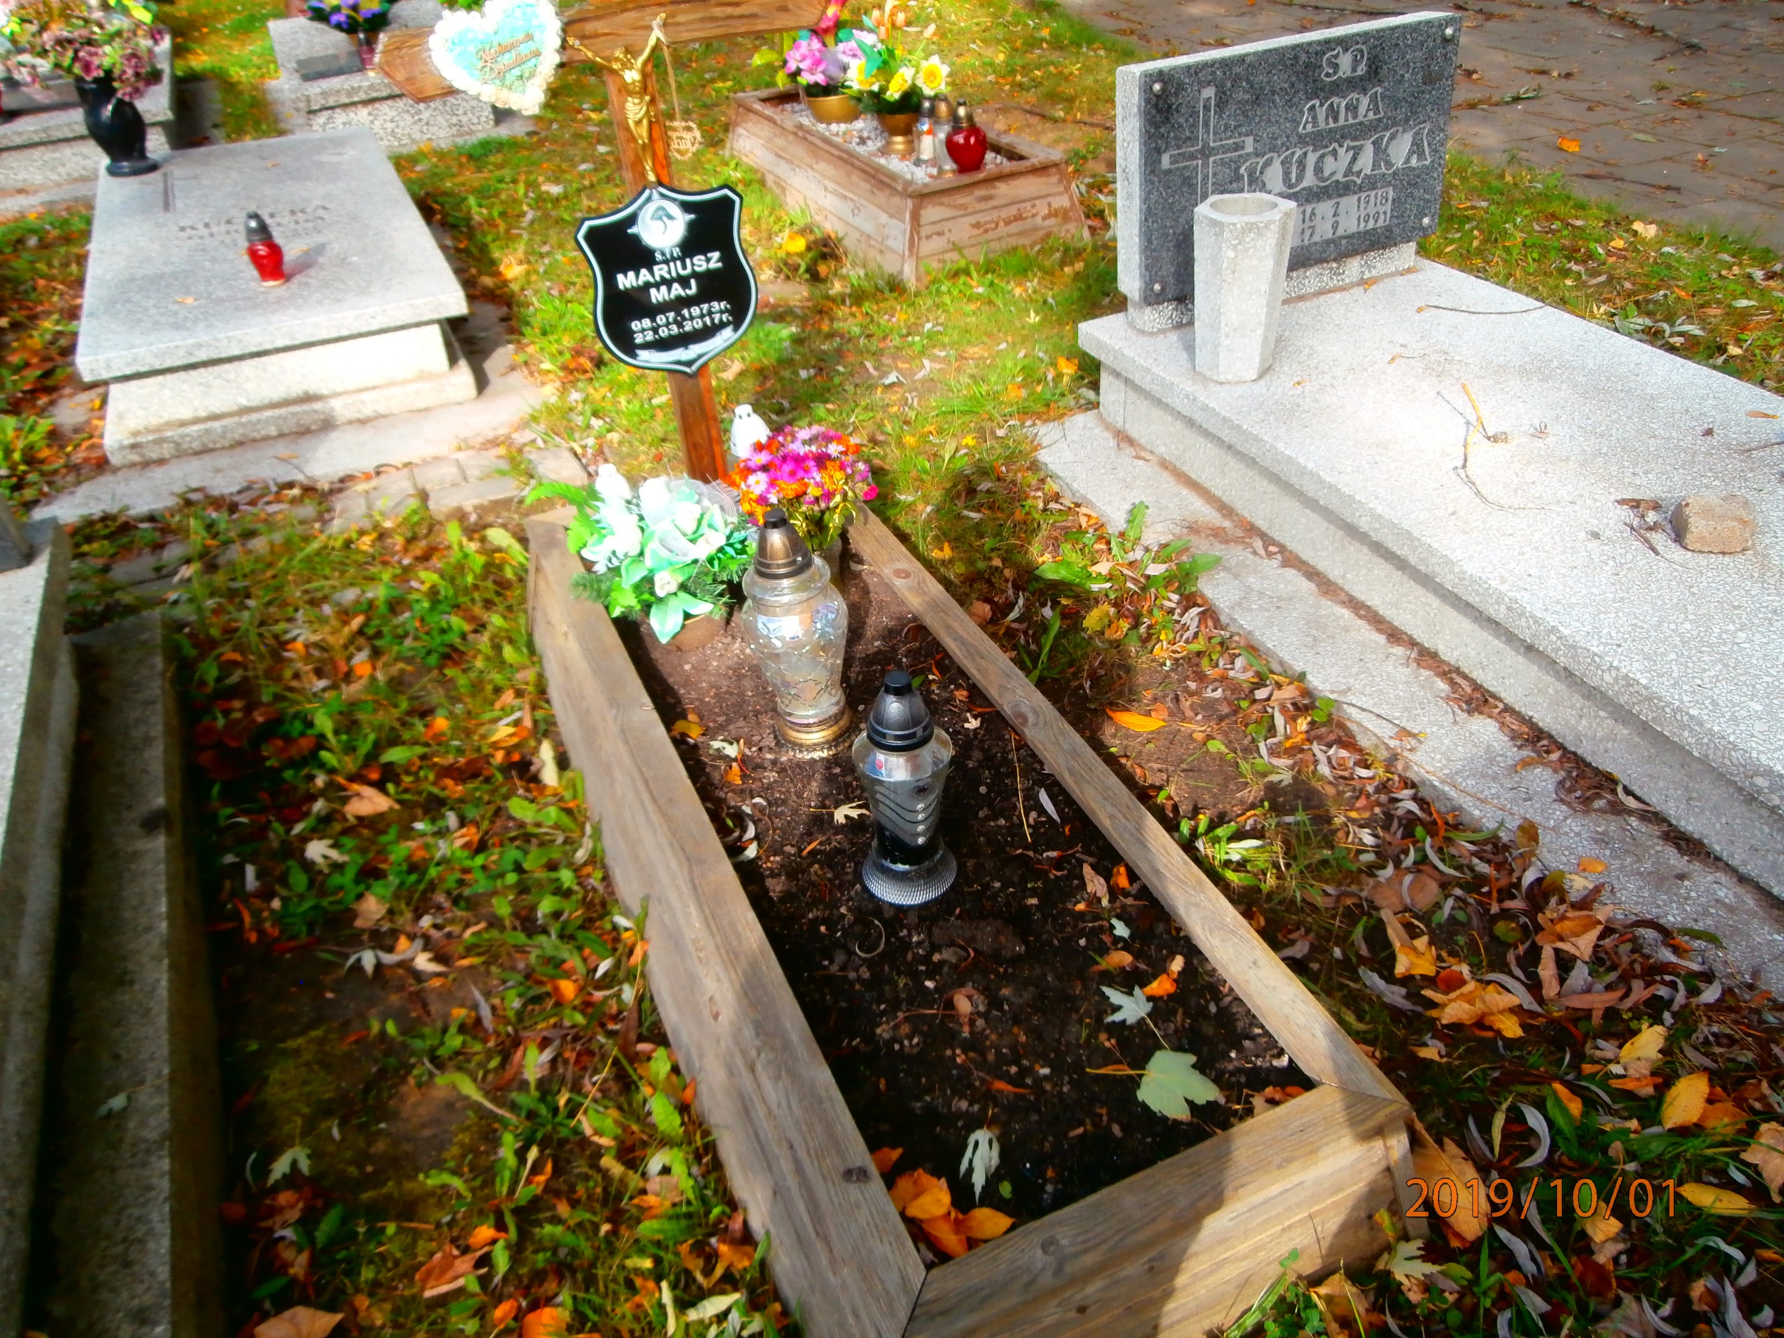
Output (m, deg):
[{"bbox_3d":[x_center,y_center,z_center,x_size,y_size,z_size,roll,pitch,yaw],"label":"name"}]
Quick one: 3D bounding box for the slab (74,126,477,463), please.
[{"bbox_3d":[-2.250,-1.487,4.669,1.071,0.367,2.264,-17,37,-17],"label":"slab"}]

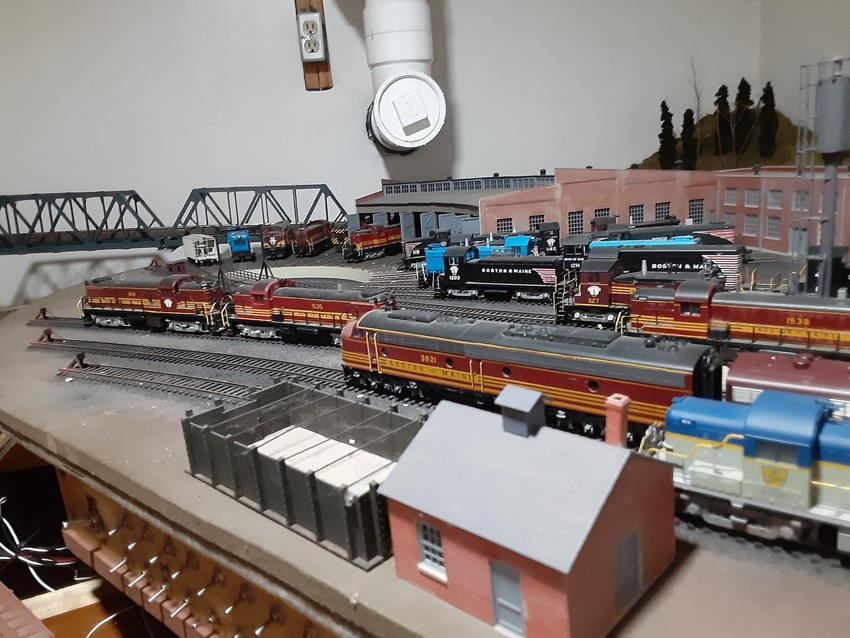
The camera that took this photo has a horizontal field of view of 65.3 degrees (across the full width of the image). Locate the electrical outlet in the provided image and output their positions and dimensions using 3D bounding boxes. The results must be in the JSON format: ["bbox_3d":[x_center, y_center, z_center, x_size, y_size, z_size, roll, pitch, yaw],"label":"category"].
[{"bbox_3d":[-0.256,-0.632,1.490,0.055,0.103,0.028,-6,13,-4],"label":"electrical outlet"}]

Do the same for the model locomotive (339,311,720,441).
[{"bbox_3d":[0.035,0.023,0.363,0.246,0.052,0.036,7,17,41],"label":"model locomotive"}]

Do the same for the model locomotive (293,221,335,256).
[{"bbox_3d":[-0.190,-0.148,1.188,0.036,0.052,0.190,-3,13,10],"label":"model locomotive"}]

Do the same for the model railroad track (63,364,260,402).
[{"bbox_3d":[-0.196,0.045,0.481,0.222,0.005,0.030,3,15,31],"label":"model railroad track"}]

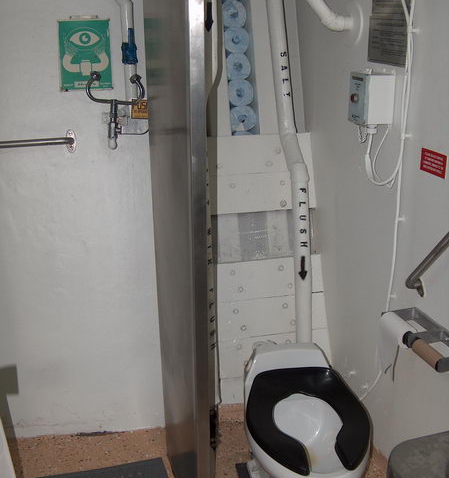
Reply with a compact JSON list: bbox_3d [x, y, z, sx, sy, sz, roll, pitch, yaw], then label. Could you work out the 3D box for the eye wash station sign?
[{"bbox_3d":[-0.459,-0.609,2.124,0.169,0.222,0.012,-5,8,-16],"label":"eye wash station sign"}]

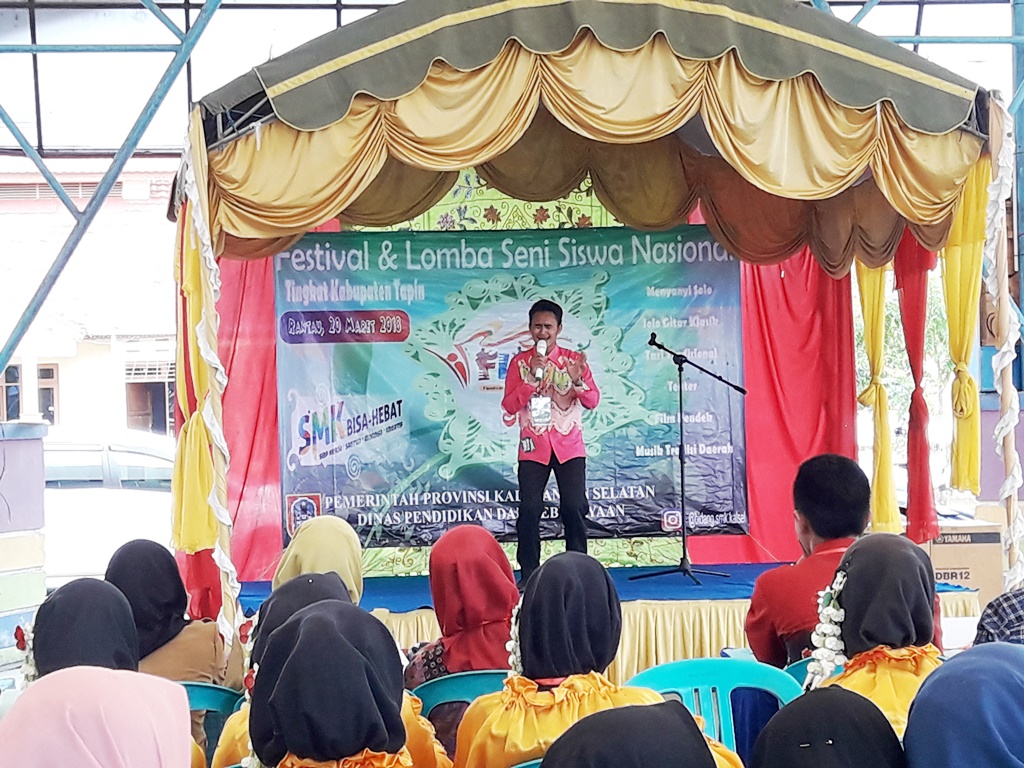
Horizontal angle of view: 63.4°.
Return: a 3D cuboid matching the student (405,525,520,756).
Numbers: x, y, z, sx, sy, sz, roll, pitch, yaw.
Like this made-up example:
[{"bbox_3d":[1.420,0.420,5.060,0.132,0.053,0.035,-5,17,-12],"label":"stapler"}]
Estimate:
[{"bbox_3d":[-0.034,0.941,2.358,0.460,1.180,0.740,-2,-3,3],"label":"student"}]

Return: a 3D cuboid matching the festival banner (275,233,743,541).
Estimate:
[{"bbox_3d":[0.000,0.016,5.330,3.000,2.020,0.030,-1,-3,-2],"label":"festival banner"}]

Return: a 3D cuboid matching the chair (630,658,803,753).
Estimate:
[{"bbox_3d":[0.509,1.115,2.321,0.550,0.810,0.560,-1,-3,0],"label":"chair"}]

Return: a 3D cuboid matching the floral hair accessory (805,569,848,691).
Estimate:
[{"bbox_3d":[0.676,0.528,1.780,0.090,0.262,0.075,-3,-3,27],"label":"floral hair accessory"}]

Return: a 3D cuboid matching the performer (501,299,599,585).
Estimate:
[{"bbox_3d":[0.213,0.338,4.788,0.560,1.660,0.400,-2,-3,7],"label":"performer"}]

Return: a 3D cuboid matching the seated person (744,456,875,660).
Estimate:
[{"bbox_3d":[0.775,0.847,2.306,0.500,1.320,0.760,-1,-3,-7],"label":"seated person"}]

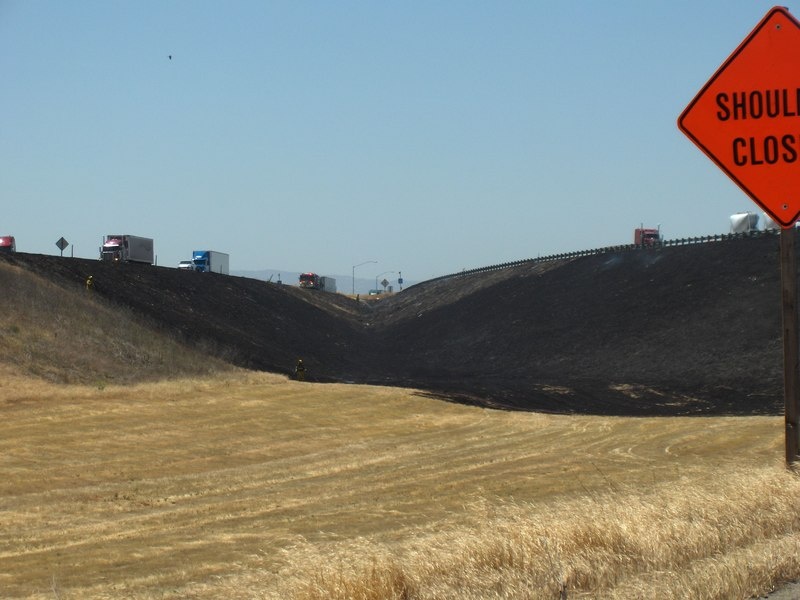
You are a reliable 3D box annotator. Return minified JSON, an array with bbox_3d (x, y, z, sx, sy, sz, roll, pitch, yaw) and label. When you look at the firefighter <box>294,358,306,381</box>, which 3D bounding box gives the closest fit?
[{"bbox_3d":[-8.364,5.953,228.000,0.780,1.830,0.500,0,0,-12],"label":"firefighter"}]

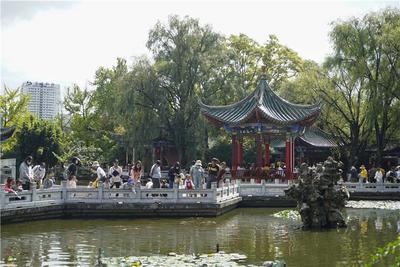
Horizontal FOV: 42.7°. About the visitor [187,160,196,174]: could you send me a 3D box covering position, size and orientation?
[{"bbox_3d":[-0.326,2.025,22.210,0.500,1.670,0.350,-2,-5,20],"label":"visitor"}]

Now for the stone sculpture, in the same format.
[{"bbox_3d":[3.919,1.954,17.201,2.100,2.360,1.750,-1,-4,13],"label":"stone sculpture"}]

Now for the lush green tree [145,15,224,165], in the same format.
[{"bbox_3d":[-1.253,-2.665,41.322,6.600,13.700,6.600,0,-4,0],"label":"lush green tree"}]

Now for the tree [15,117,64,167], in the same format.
[{"bbox_3d":[-13.588,1.376,43.020,3.900,5.800,3.800,0,-4,0],"label":"tree"}]

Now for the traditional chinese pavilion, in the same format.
[{"bbox_3d":[3.710,-0.261,30.107,6.800,7.000,7.300,-1,-5,15],"label":"traditional chinese pavilion"}]

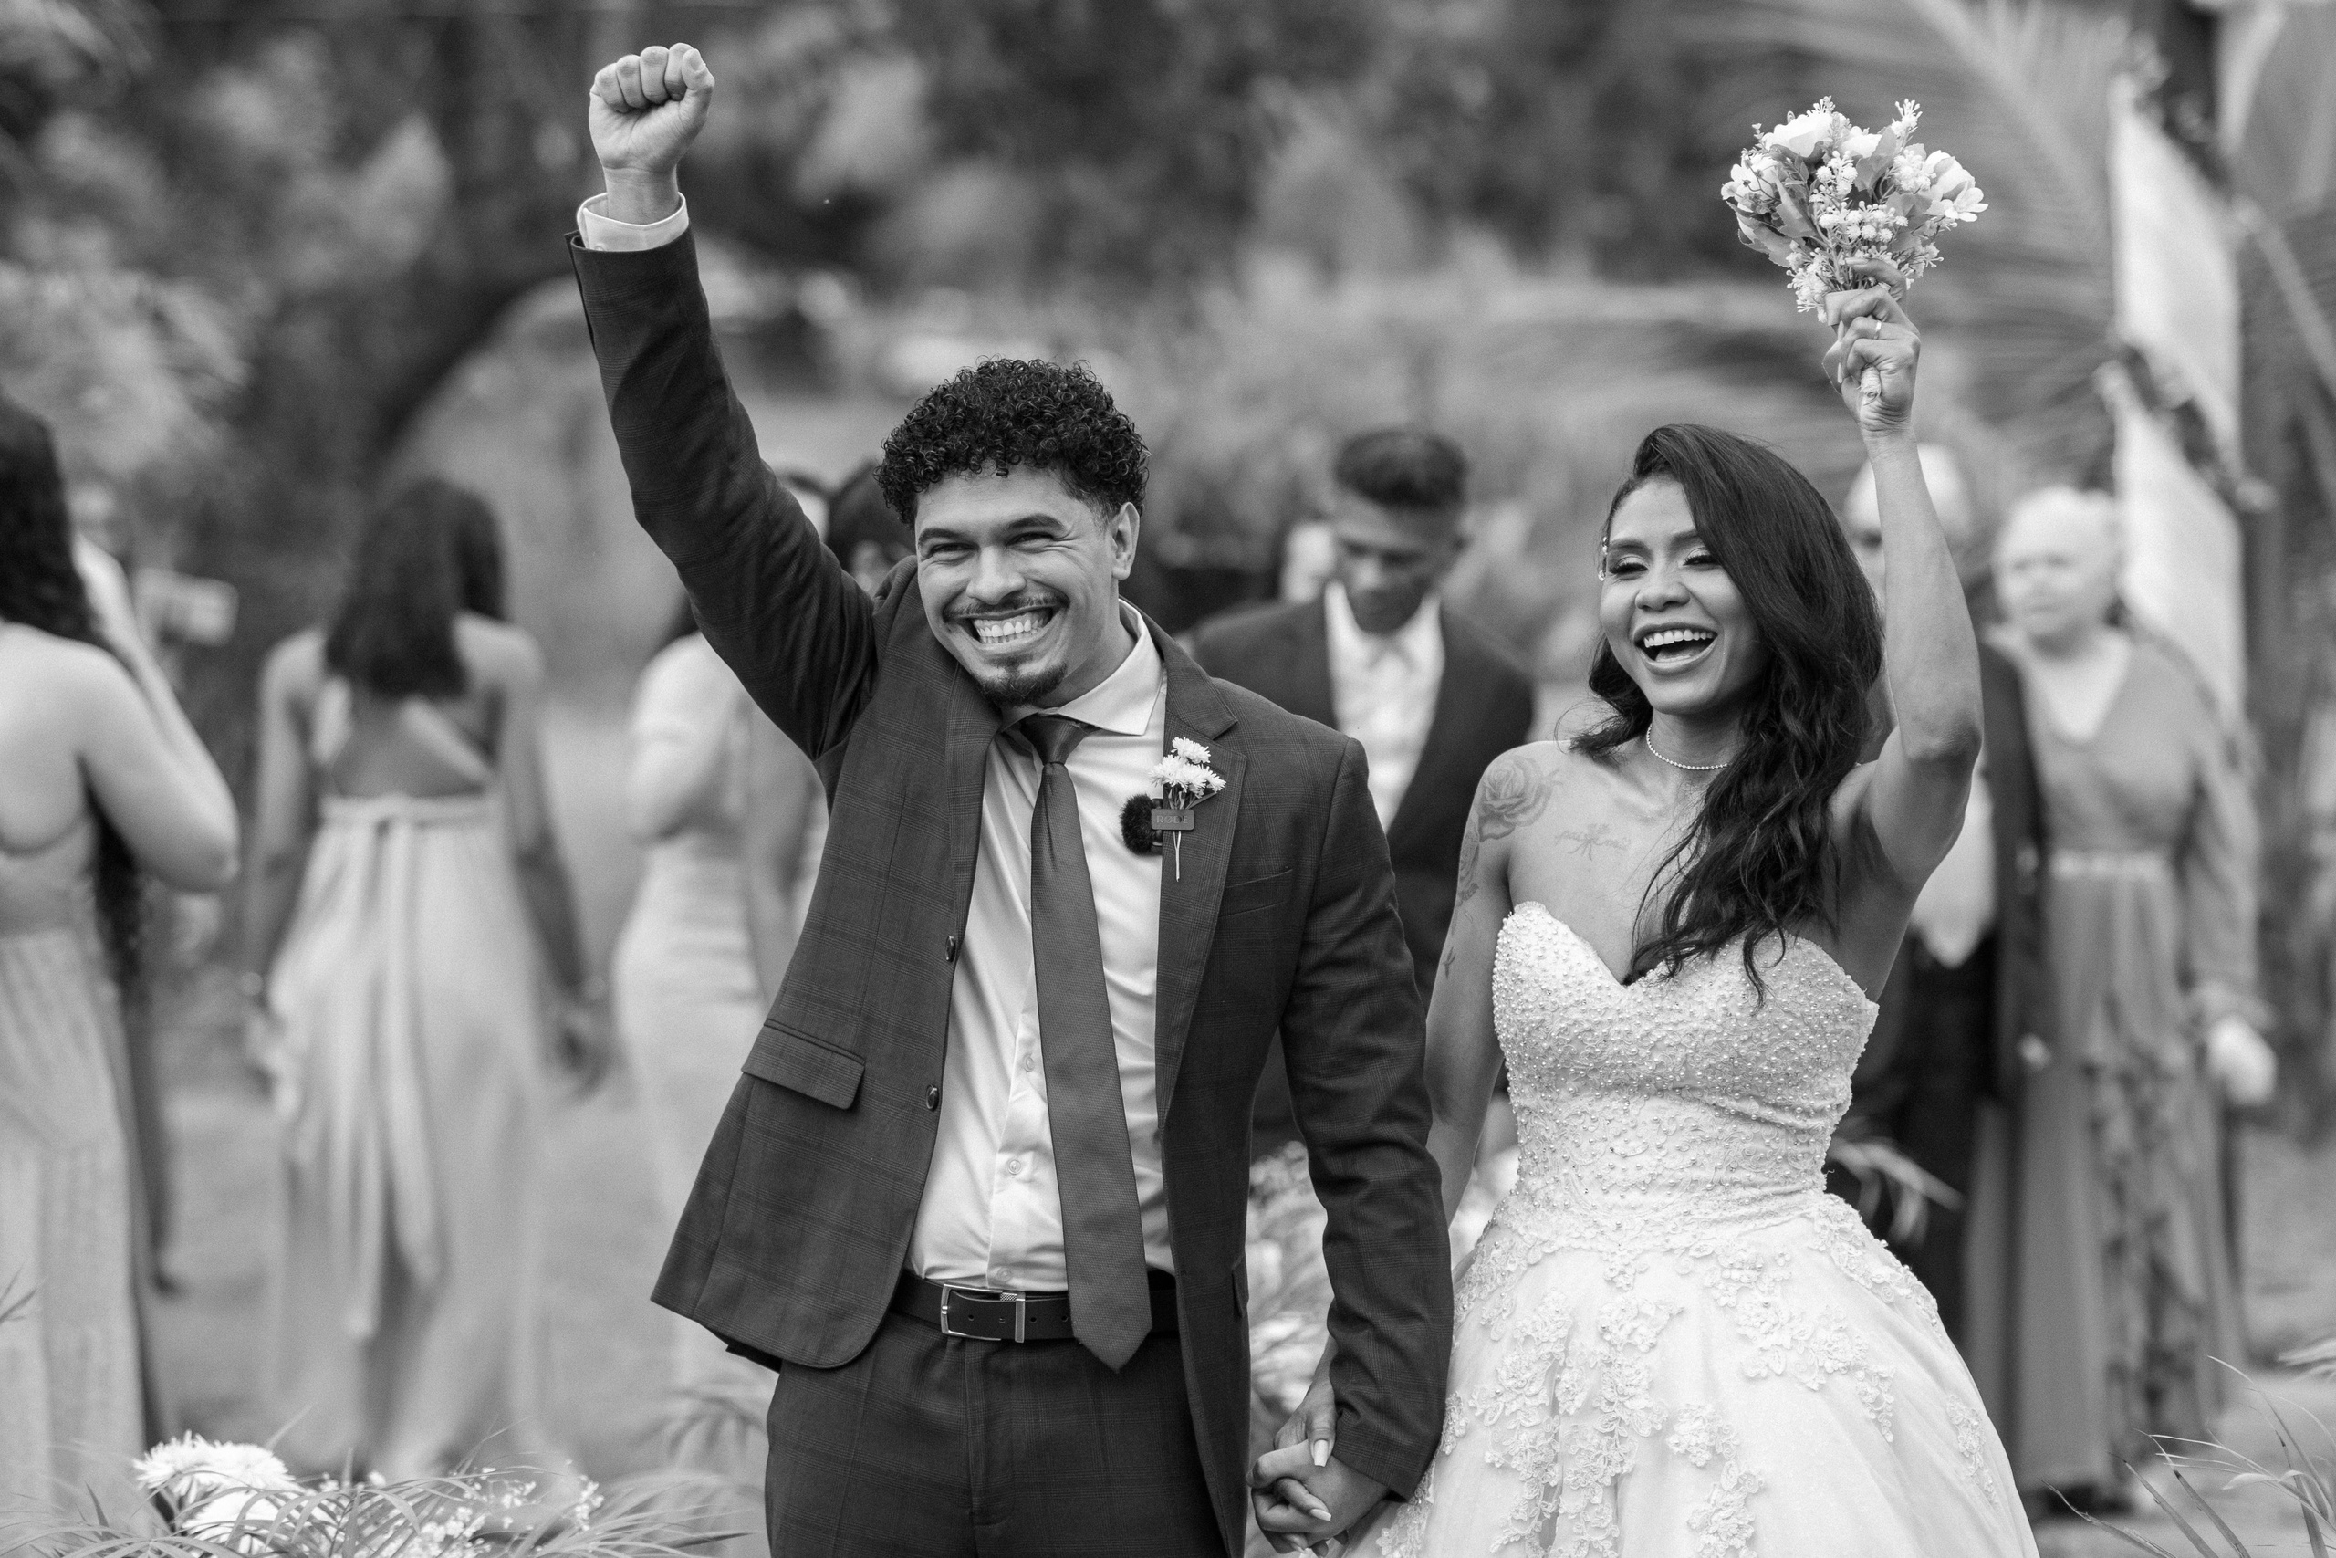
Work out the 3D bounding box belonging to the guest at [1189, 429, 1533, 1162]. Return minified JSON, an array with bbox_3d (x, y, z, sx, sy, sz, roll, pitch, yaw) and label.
[{"bbox_3d":[0.272,0.371,11.319,0.540,1.720,0.360,0,2,-2],"label":"guest"}]

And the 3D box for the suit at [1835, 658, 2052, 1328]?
[{"bbox_3d":[1.193,0.439,13.022,0.520,1.390,0.340,0,2,7],"label":"suit"}]

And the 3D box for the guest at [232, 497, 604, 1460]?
[{"bbox_3d":[-1.232,0.329,13.619,0.600,1.650,0.450,0,2,9],"label":"guest"}]

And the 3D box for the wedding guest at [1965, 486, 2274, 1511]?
[{"bbox_3d":[1.512,0.351,13.119,0.520,1.640,0.420,0,2,14],"label":"wedding guest"}]

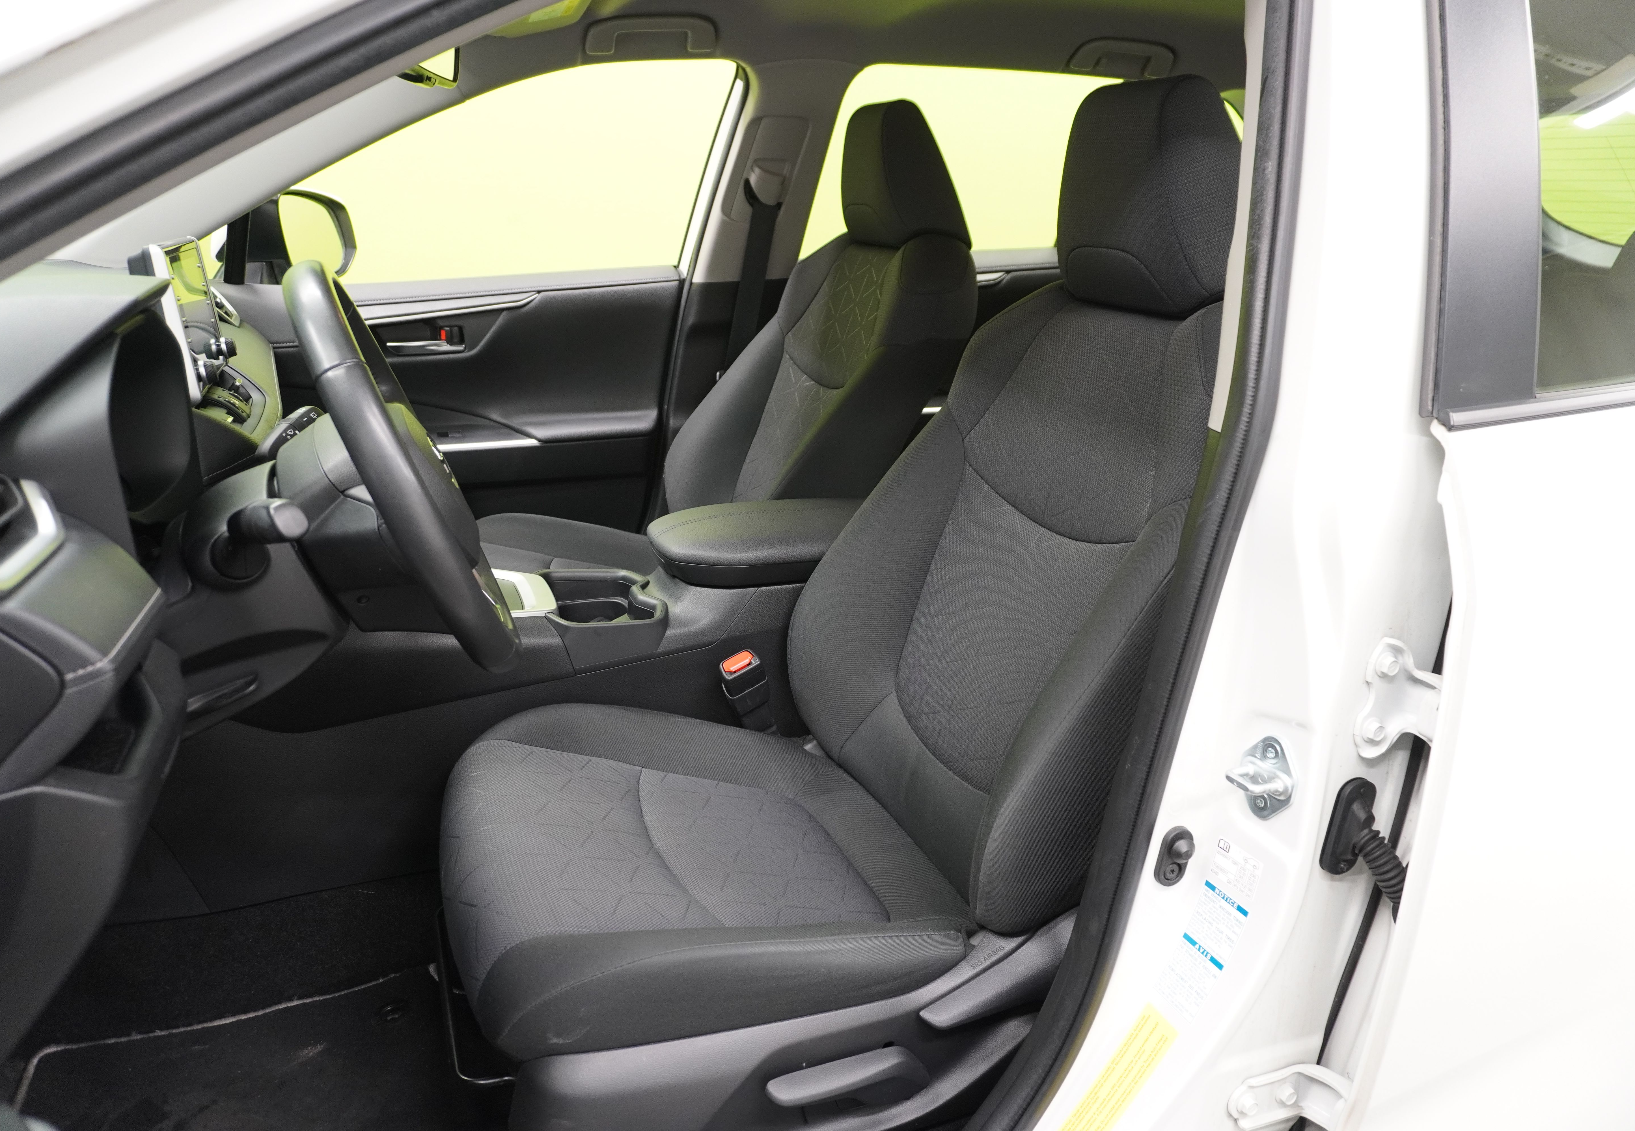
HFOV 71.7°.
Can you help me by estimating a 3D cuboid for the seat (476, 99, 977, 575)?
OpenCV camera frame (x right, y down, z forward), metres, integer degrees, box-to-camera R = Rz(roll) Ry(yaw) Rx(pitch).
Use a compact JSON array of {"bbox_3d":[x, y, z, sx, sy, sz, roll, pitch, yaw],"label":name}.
[{"bbox_3d":[-0.199,-0.216,1.791,0.860,0.990,0.540,-7,22,-17],"label":"seat"}]

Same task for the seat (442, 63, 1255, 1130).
[{"bbox_3d":[0.032,0.030,1.155,0.860,0.990,0.540,-7,22,-17],"label":"seat"}]

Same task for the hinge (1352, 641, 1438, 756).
[{"bbox_3d":[0.398,0.087,0.772,0.072,0.088,0.040,-7,22,-17],"label":"hinge"}]

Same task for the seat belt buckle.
[{"bbox_3d":[-0.082,0.154,1.451,0.048,0.085,0.028,-29,27,-7],"label":"seat belt buckle"}]

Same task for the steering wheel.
[{"bbox_3d":[-0.358,-0.075,0.972,0.090,0.380,0.380,-27,27,-9],"label":"steering wheel"}]

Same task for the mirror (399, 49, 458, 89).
[{"bbox_3d":[-0.417,-0.543,1.173,0.045,0.075,0.250,4,21,-3],"label":"mirror"}]

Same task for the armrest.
[{"bbox_3d":[-0.050,-0.034,1.510,0.350,0.062,0.200,-7,22,-17],"label":"armrest"}]

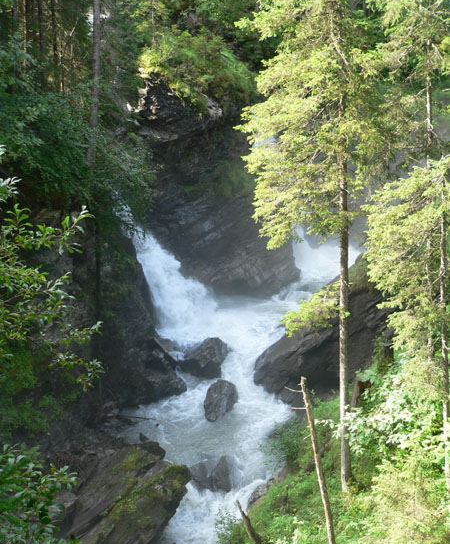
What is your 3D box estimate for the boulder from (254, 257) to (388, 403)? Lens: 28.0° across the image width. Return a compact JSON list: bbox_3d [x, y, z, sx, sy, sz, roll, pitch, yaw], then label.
[{"bbox_3d":[3.800,2.250,35.000,5.300,4.600,5.200,0,12,0],"label":"boulder"}]

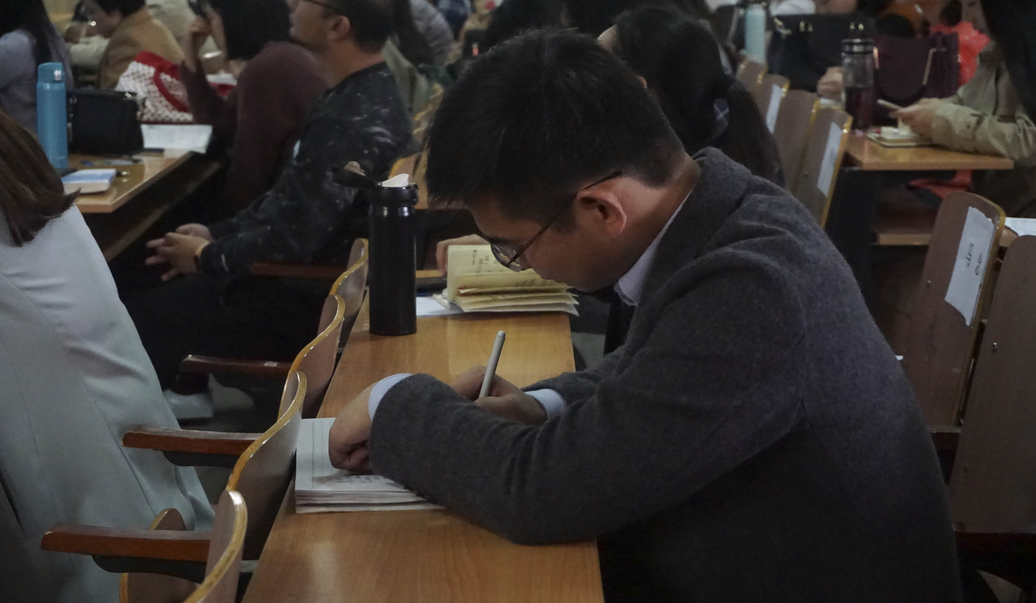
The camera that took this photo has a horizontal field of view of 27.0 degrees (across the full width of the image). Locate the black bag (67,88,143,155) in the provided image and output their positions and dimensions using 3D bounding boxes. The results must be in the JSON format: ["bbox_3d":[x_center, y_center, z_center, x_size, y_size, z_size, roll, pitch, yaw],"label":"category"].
[{"bbox_3d":[-1.093,-0.477,5.736,0.195,0.165,0.090,0,10,0],"label":"black bag"}]

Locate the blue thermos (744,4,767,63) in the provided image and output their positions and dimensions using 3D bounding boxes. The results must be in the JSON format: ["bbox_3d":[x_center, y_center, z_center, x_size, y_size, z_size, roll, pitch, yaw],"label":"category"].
[{"bbox_3d":[0.788,-0.859,7.129,0.067,0.236,0.067,0,10,0],"label":"blue thermos"}]

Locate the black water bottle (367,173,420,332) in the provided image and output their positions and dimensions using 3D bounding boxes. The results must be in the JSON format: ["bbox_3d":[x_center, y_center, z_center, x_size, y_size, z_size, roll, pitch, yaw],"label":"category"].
[{"bbox_3d":[-0.187,-0.071,3.220,0.074,0.236,0.074,0,10,0],"label":"black water bottle"}]

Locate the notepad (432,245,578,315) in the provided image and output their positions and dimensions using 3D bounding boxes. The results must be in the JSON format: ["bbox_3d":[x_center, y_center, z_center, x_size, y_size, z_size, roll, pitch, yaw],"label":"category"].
[{"bbox_3d":[-0.019,-0.035,3.428,0.220,0.090,0.190,0,10,0],"label":"notepad"}]

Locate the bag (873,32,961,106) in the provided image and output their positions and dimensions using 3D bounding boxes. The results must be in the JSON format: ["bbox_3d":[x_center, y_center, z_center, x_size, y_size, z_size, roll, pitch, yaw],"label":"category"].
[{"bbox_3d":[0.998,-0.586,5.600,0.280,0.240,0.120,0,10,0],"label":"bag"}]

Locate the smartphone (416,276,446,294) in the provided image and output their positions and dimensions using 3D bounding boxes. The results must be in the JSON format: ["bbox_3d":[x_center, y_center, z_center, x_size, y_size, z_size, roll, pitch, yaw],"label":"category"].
[{"bbox_3d":[-0.148,-0.029,3.611,0.150,0.010,0.073,0,10,0],"label":"smartphone"}]

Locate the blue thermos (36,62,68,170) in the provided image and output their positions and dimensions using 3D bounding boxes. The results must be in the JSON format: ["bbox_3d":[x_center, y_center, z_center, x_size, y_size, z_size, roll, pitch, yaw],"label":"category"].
[{"bbox_3d":[-1.162,-0.460,5.381,0.073,0.257,0.073,-6,12,-32],"label":"blue thermos"}]

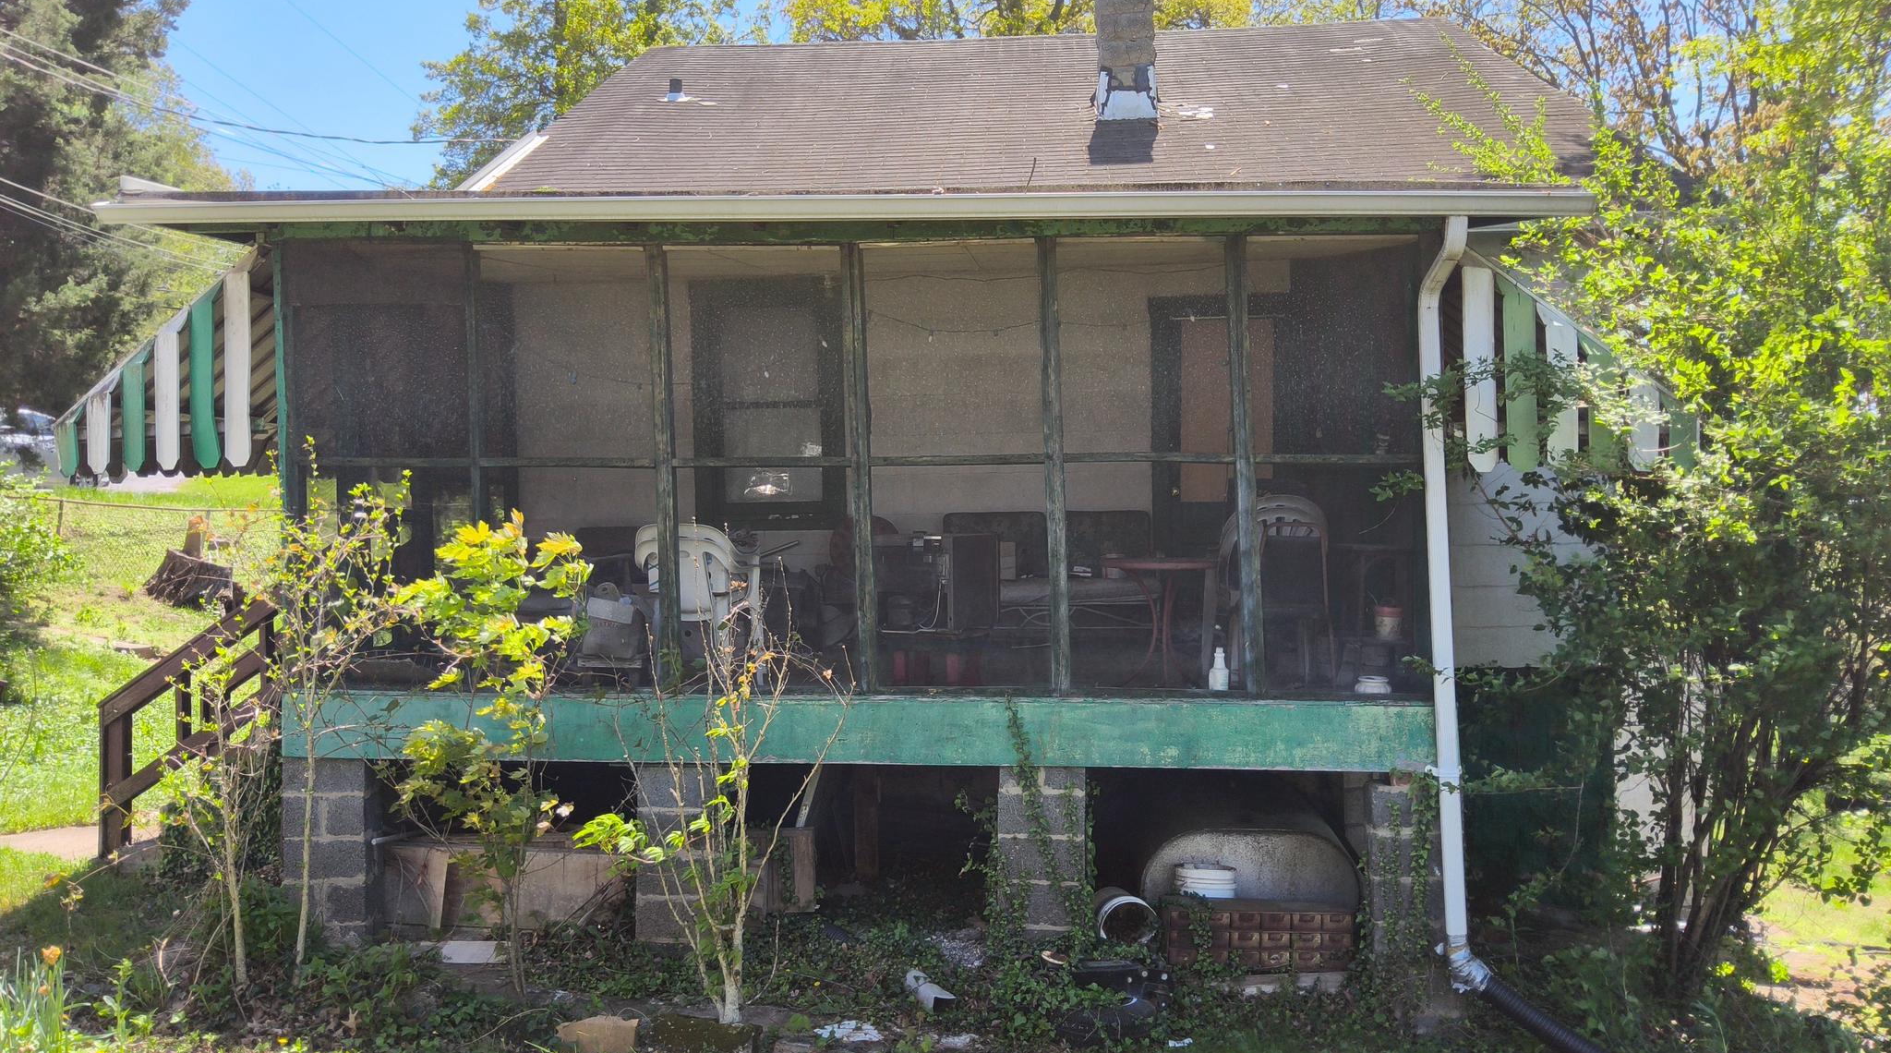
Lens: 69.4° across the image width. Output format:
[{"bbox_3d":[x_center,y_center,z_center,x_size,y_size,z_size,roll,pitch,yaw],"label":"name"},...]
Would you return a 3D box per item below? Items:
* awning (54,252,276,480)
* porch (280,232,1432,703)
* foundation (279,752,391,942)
[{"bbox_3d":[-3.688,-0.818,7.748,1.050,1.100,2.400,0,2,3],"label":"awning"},{"bbox_3d":[-0.410,-0.310,7.558,5.300,2.170,2.600,0,2,3],"label":"porch"},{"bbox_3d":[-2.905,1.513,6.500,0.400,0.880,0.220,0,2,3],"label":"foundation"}]

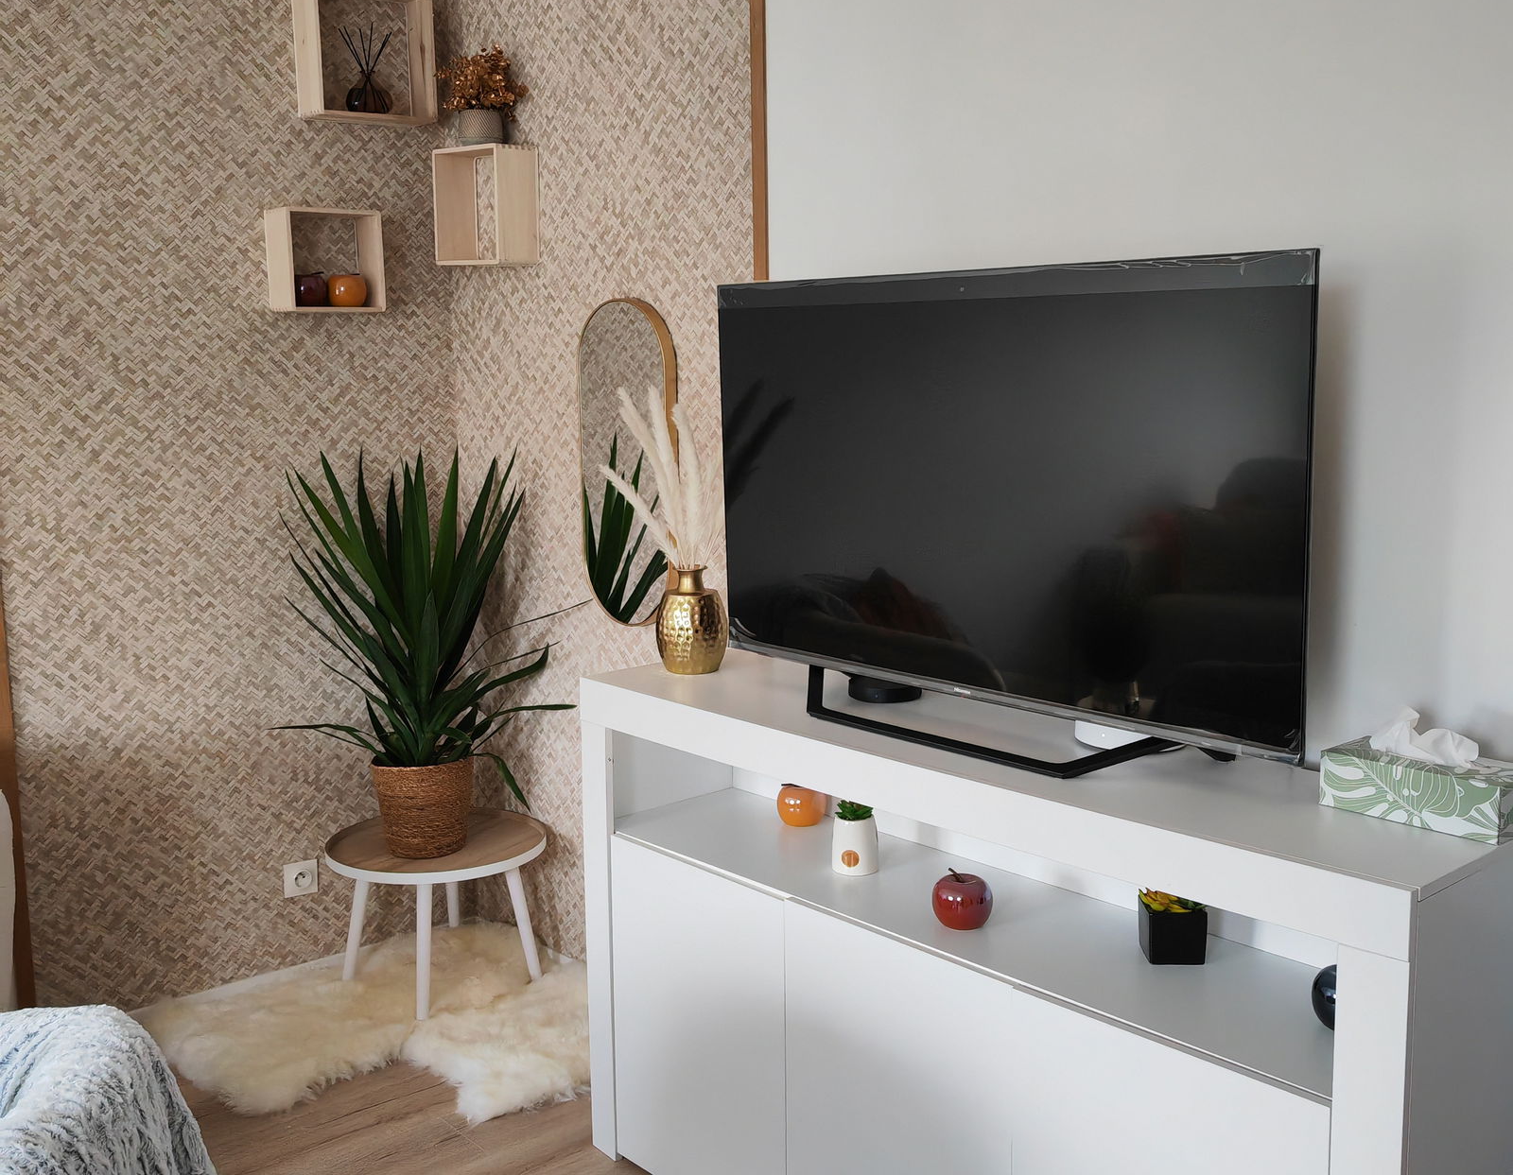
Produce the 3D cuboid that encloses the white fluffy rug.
[{"bbox_3d":[-0.755,0.965,3.490,0.930,0.080,1.040,-9,13,-42],"label":"white fluffy rug"}]

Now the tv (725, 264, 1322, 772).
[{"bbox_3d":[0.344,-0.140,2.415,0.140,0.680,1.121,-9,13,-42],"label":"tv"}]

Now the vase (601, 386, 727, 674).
[{"bbox_3d":[-0.160,-0.105,2.869,0.230,0.530,0.240,-1,9,-3],"label":"vase"}]

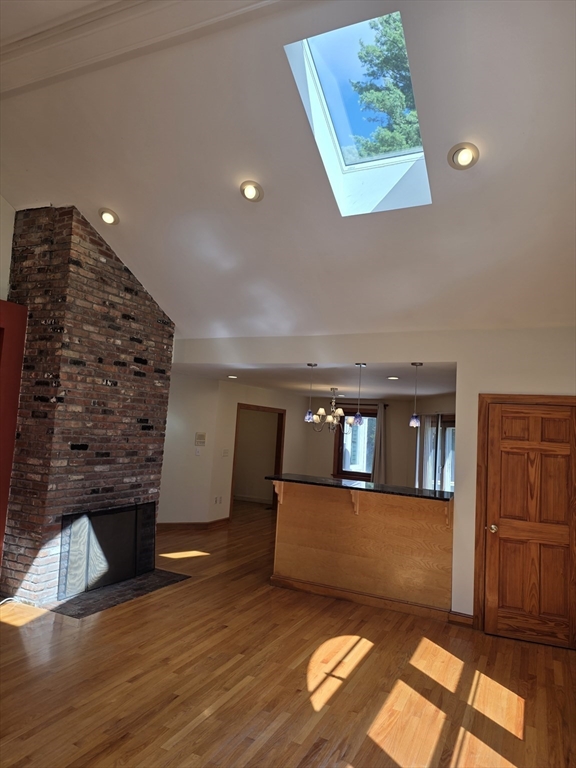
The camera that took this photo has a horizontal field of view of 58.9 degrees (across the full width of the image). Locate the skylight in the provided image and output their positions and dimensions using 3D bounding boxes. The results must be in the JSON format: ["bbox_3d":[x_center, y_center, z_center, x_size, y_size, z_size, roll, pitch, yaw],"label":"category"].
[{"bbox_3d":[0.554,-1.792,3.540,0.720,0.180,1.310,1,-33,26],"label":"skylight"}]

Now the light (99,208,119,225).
[{"bbox_3d":[-1.689,-1.593,4.832,0.205,0.050,0.205,1,-33,26],"label":"light"}]

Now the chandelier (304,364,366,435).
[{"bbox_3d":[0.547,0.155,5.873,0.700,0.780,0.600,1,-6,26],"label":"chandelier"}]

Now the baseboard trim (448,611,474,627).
[{"bbox_3d":[1.588,2.163,4.666,0.215,0.110,0.025,1,-6,26],"label":"baseboard trim"}]

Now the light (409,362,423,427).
[{"bbox_3d":[1.290,0.116,5.137,0.120,0.643,0.120,1,-6,26],"label":"light"}]

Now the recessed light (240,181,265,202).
[{"bbox_3d":[-0.287,-1.575,4.164,0.205,0.050,0.205,12,-30,7],"label":"recessed light"}]

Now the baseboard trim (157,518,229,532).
[{"bbox_3d":[-1.511,2.364,8.573,1.380,0.110,0.220,8,-7,-41],"label":"baseboard trim"}]

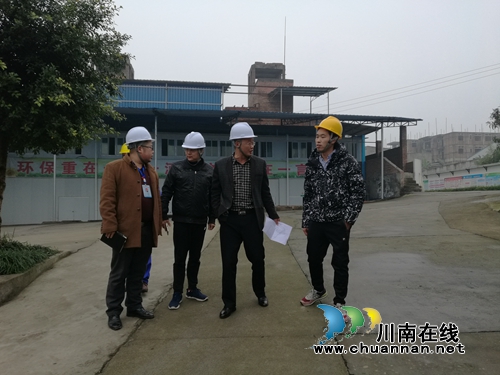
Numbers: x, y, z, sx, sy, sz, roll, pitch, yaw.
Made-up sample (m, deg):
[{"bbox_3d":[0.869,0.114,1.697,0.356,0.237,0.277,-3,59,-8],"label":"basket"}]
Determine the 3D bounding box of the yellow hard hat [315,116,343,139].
[{"bbox_3d":[0.757,-0.582,3.660,0.280,0.160,0.220,16,-8,-31],"label":"yellow hard hat"}]

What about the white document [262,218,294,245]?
[{"bbox_3d":[0.263,0.410,3.680,0.270,0.200,0.070,24,-13,9],"label":"white document"}]

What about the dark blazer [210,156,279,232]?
[{"bbox_3d":[-0.041,0.046,3.770,0.640,0.730,0.340,0,1,-6],"label":"dark blazer"}]

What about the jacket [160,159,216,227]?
[{"bbox_3d":[-0.634,0.042,4.070,0.560,0.680,0.330,0,1,-13],"label":"jacket"}]

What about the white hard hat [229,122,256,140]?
[{"bbox_3d":[-0.063,-0.549,3.750,0.280,0.160,0.220,-2,0,32],"label":"white hard hat"}]

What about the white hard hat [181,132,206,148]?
[{"bbox_3d":[-0.585,-0.494,4.030,0.220,0.160,0.280,0,13,27],"label":"white hard hat"}]

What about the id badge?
[{"bbox_3d":[-0.925,0.037,3.520,0.080,0.115,0.008,-5,-5,-31],"label":"id badge"}]

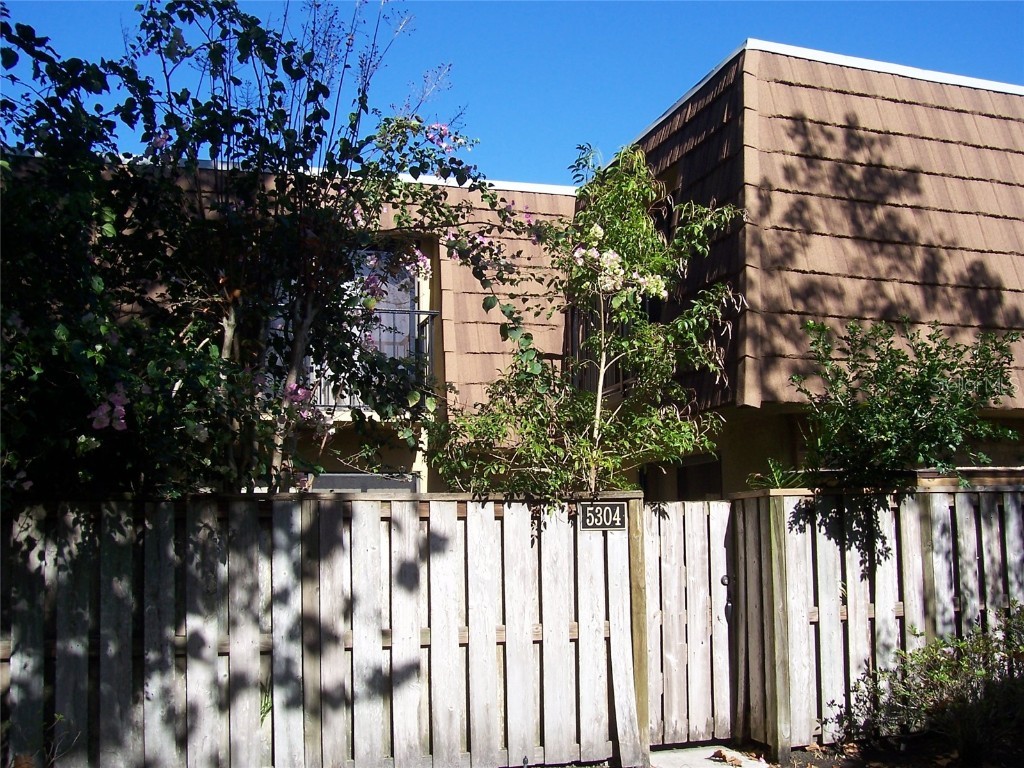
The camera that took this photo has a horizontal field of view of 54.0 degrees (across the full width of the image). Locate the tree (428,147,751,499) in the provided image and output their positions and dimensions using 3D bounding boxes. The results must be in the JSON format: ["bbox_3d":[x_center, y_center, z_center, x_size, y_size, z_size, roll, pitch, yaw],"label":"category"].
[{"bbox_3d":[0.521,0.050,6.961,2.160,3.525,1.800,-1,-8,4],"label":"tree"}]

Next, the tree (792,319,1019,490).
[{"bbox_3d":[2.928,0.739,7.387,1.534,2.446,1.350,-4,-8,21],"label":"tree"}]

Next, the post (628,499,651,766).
[{"bbox_3d":[0.798,1.534,6.350,0.095,1.661,0.095,1,-8,-14],"label":"post"}]

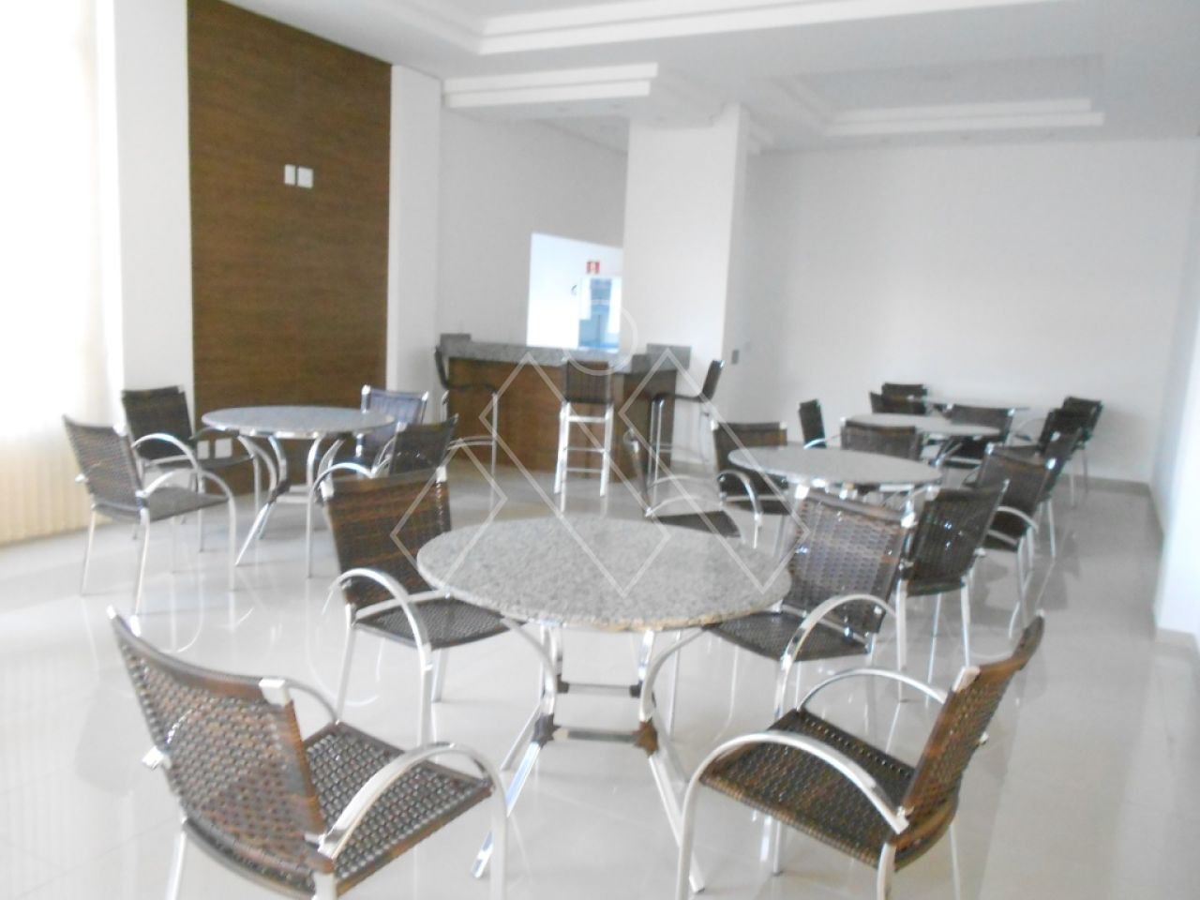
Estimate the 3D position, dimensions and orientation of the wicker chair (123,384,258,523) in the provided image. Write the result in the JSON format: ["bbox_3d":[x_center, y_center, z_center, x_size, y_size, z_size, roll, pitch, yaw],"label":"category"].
[{"bbox_3d":[-2.364,0.080,5.216,0.581,0.852,0.512,6,9,17],"label":"wicker chair"}]

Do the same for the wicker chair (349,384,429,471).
[{"bbox_3d":[-1.451,0.051,5.719,0.512,0.852,0.581,6,9,21],"label":"wicker chair"}]

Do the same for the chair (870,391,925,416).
[{"bbox_3d":[2.610,-0.041,7.701,0.570,0.860,0.530,-5,12,-43],"label":"chair"}]

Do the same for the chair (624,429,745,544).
[{"bbox_3d":[0.394,0.359,4.323,0.554,0.851,0.544,3,9,0],"label":"chair"}]

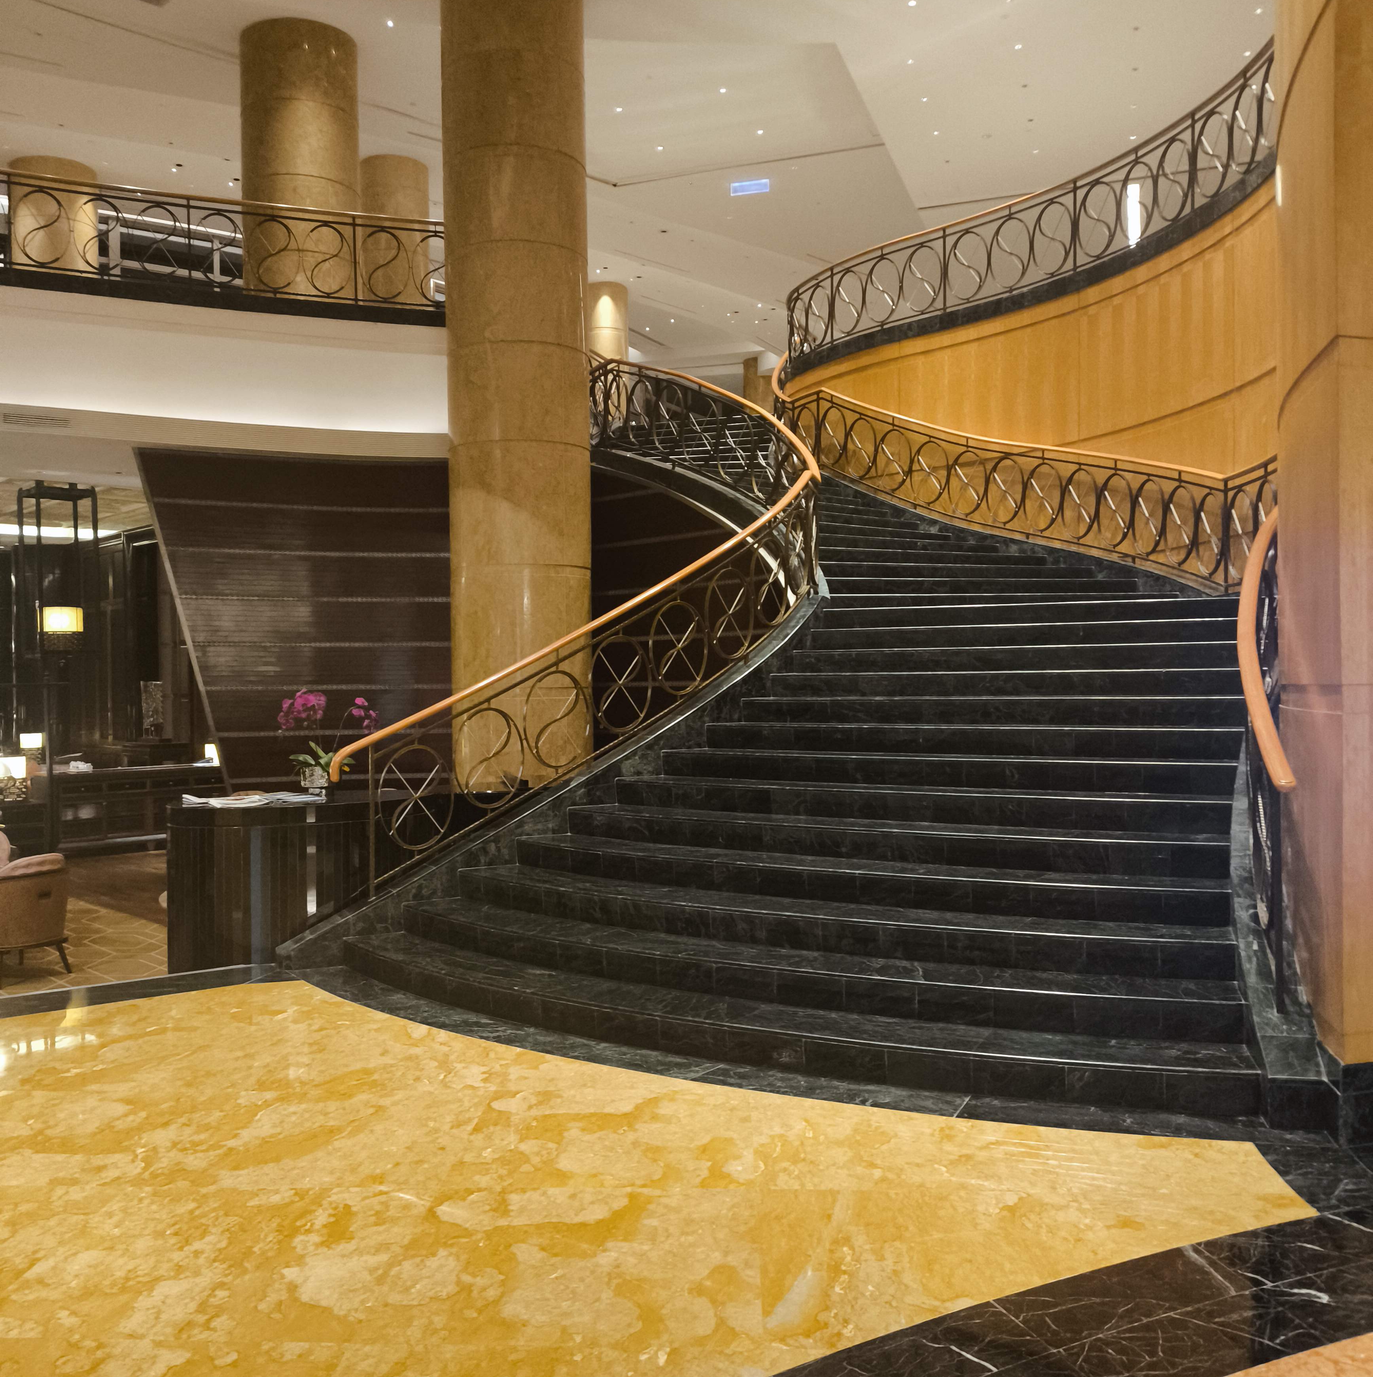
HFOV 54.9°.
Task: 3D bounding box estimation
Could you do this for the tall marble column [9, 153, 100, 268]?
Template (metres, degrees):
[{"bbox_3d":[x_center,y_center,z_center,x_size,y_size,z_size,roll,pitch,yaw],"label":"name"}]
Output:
[{"bbox_3d":[-10.600,-6.550,22.200,1.330,4.200,1.330,-1,0,0],"label":"tall marble column"}]

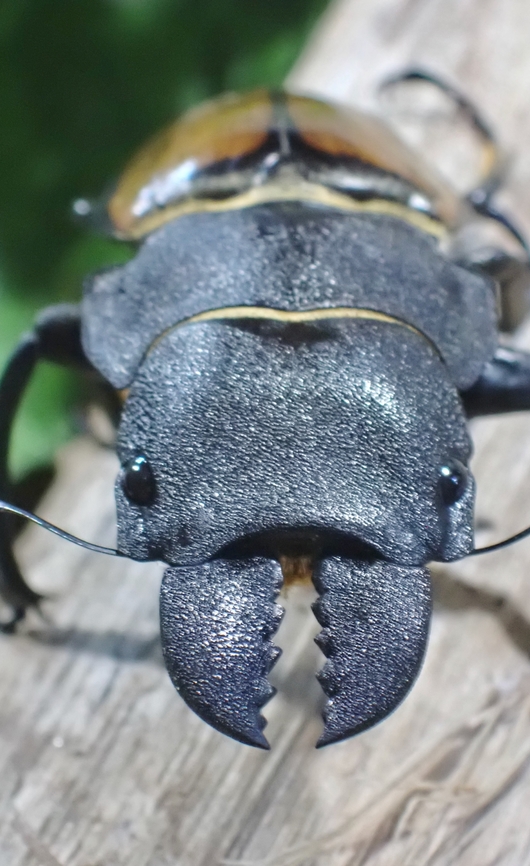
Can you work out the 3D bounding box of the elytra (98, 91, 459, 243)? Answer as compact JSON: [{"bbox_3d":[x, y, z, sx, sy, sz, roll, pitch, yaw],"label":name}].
[{"bbox_3d":[0.001,-0.015,0.136,0.019,0.008,0.025,0,27,0],"label":"elytra"}]

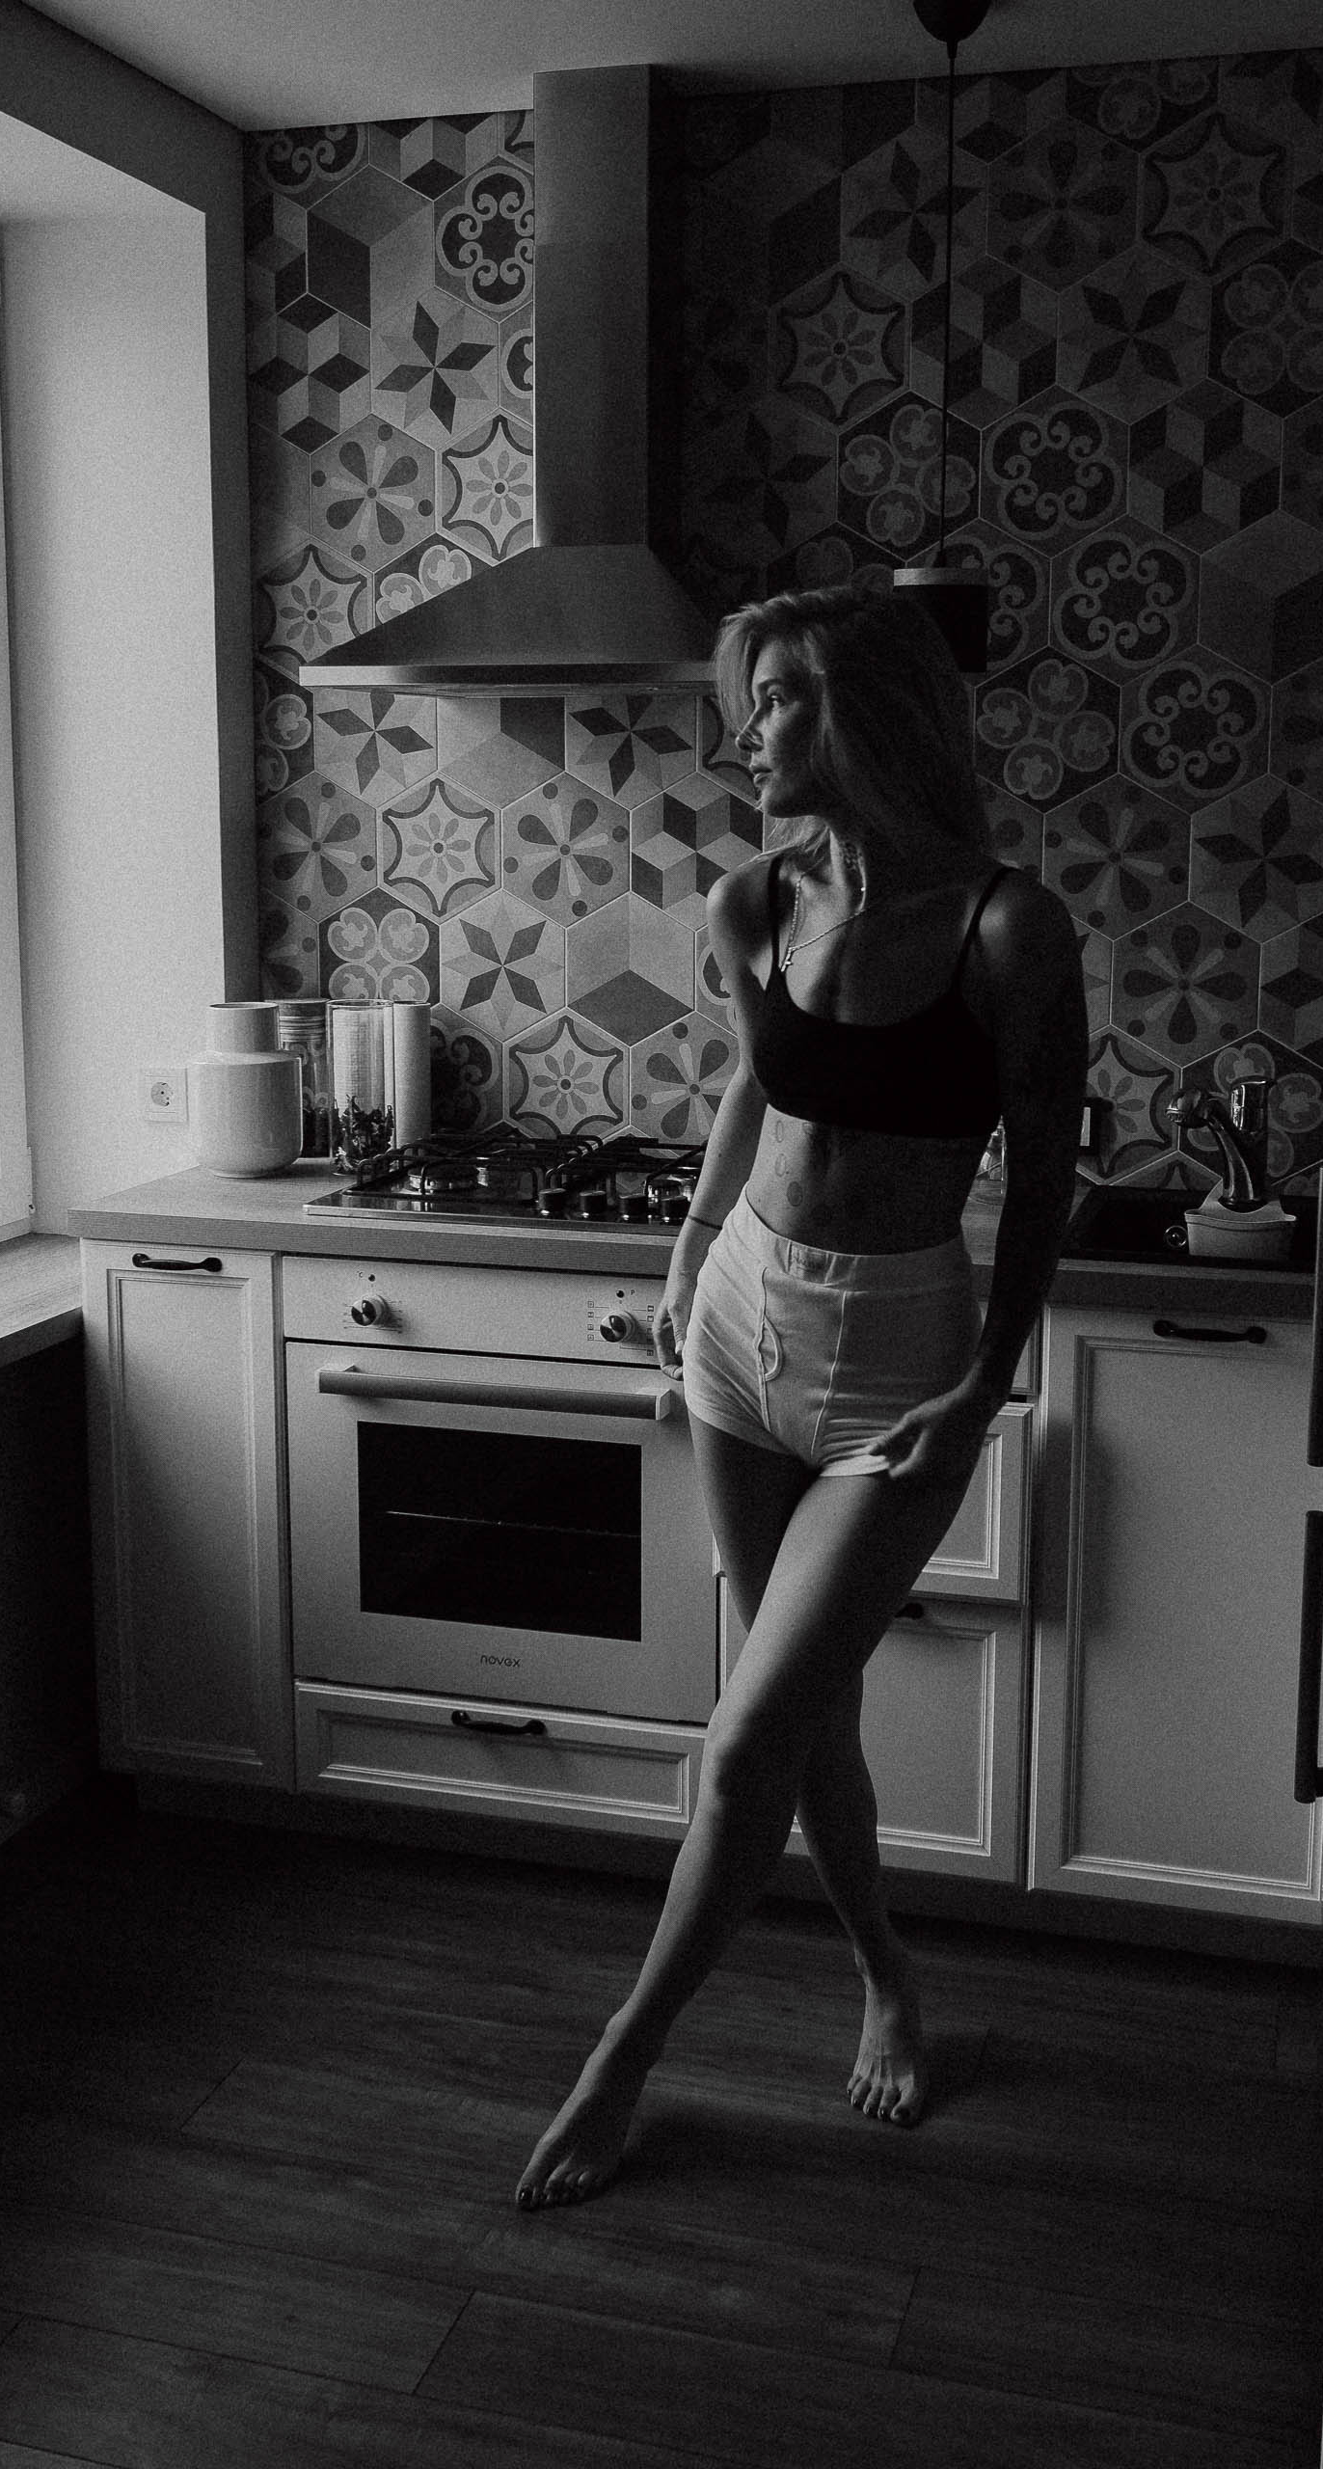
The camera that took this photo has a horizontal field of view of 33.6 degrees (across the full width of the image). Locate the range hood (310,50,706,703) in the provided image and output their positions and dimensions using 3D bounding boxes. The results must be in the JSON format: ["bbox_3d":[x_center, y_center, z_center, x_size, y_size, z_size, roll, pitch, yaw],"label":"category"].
[{"bbox_3d":[-0.120,-1.182,3.028,0.600,0.867,0.491,3,9,16],"label":"range hood"}]

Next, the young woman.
[{"bbox_3d":[0.158,0.150,2.311,0.480,1.640,0.640,5,9,28],"label":"young woman"}]

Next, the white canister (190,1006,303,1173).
[{"bbox_3d":[-0.630,-0.220,3.343,0.162,0.256,0.162,0,8,0],"label":"white canister"}]

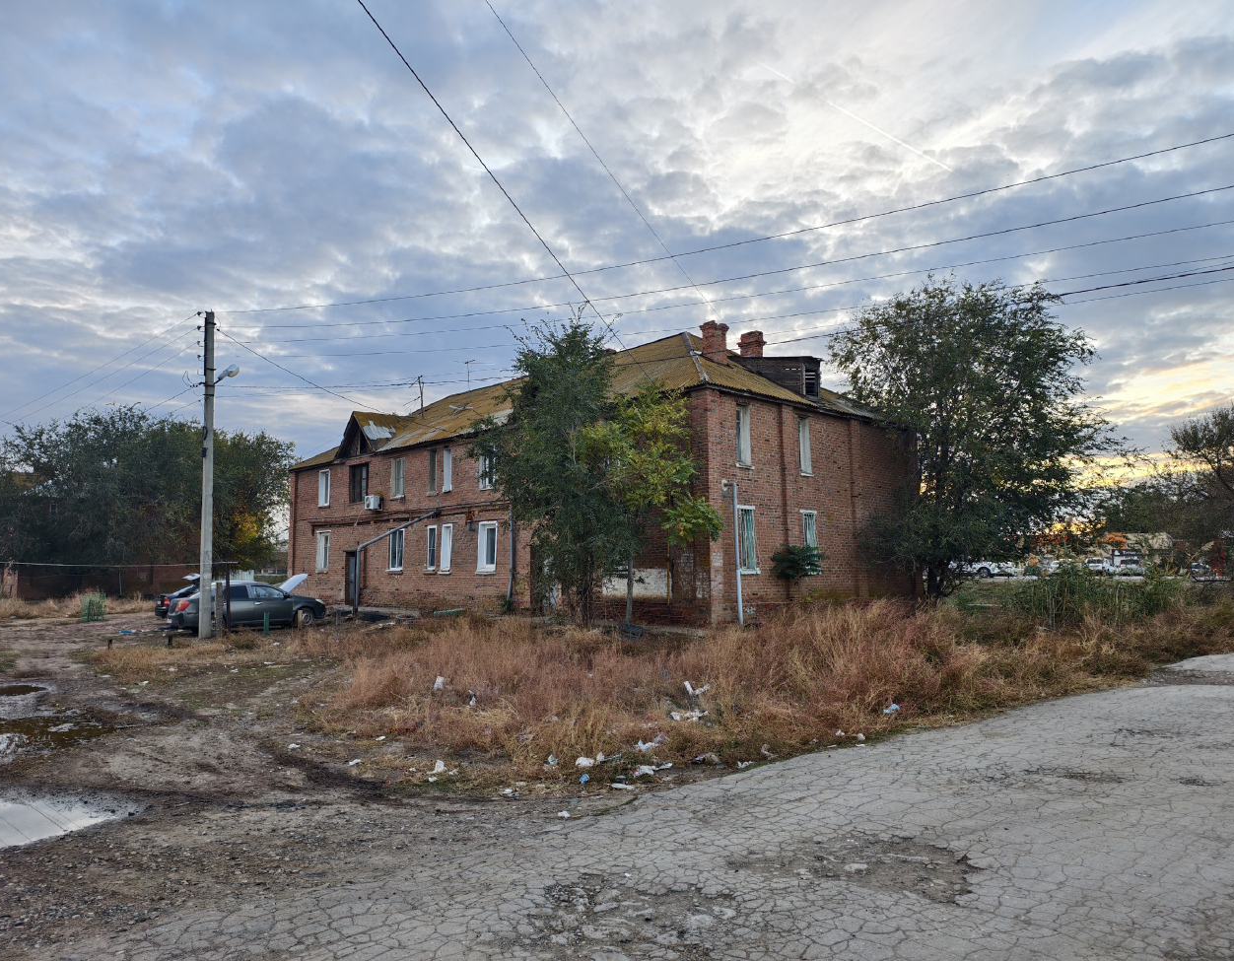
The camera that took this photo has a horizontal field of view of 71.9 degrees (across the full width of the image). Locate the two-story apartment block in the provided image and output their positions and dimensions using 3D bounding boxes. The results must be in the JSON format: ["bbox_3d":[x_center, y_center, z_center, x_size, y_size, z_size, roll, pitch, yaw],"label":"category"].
[{"bbox_3d":[-2.296,0.049,34.060,11.800,9.750,25.200,5,-8,-44],"label":"two-story apartment block"}]

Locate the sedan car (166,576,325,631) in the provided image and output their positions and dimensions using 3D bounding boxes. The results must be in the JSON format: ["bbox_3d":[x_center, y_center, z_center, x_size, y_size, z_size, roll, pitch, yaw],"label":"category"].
[{"bbox_3d":[-10.903,3.613,25.360,4.350,1.650,1.720,5,-8,-42],"label":"sedan car"}]

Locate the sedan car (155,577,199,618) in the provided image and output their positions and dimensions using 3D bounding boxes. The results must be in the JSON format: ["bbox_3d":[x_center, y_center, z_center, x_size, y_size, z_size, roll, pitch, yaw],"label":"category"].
[{"bbox_3d":[-13.681,4.123,29.987,4.350,1.600,1.720,5,-8,-42],"label":"sedan car"}]

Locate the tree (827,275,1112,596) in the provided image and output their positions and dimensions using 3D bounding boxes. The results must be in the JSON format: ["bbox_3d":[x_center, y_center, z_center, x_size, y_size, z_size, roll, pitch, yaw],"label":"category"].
[{"bbox_3d":[11.504,-1.425,28.283,9.300,11.140,8.800,0,-6,0],"label":"tree"}]

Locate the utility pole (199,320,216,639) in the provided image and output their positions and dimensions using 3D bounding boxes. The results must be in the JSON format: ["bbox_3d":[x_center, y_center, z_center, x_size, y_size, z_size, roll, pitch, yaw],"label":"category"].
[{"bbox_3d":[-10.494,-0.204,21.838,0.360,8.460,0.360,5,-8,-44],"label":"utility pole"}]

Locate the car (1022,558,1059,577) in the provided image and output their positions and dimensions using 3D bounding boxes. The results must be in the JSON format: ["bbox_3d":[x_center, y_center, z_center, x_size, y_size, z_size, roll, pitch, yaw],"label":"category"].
[{"bbox_3d":[32.608,6.715,65.640,4.400,1.550,1.800,5,-8,-44],"label":"car"}]

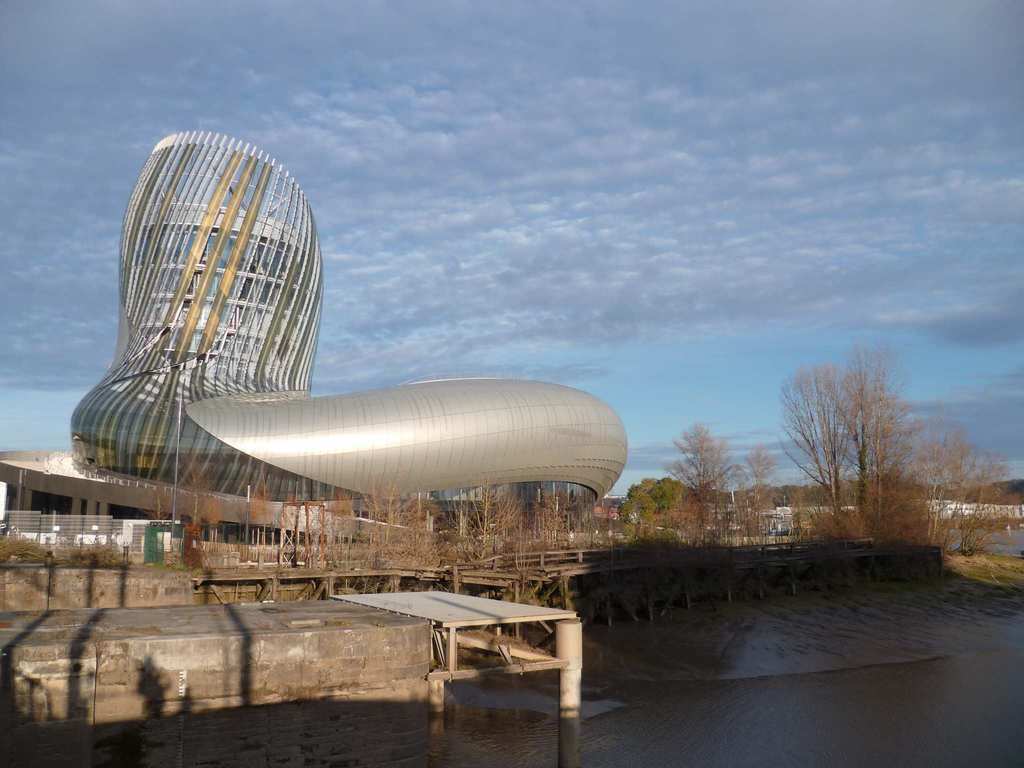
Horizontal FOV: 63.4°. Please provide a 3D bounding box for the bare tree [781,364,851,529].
[{"bbox_3d":[29.757,6.503,80.946,7.040,17.480,7.040,0,-9,0],"label":"bare tree"}]

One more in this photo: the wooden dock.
[{"bbox_3d":[11.000,13.530,58.124,60.000,4.600,11.000,4,-10,-26],"label":"wooden dock"}]

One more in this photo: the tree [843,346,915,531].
[{"bbox_3d":[36.313,5.773,82.069,7.130,19.330,7.130,0,-9,0],"label":"tree"}]

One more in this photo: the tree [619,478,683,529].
[{"bbox_3d":[16.448,14.206,96.967,7.490,6.720,7.120,0,-9,0],"label":"tree"}]

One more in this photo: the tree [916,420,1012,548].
[{"bbox_3d":[43.090,9.989,79.402,9.010,12.650,8.110,0,-9,0],"label":"tree"}]

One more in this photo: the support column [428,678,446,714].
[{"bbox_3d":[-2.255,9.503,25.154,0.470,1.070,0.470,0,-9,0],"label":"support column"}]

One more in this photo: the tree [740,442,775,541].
[{"bbox_3d":[24.792,10.920,83.306,3.620,9.670,3.620,0,-9,0],"label":"tree"}]

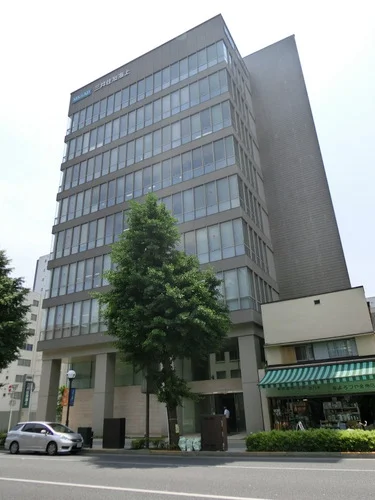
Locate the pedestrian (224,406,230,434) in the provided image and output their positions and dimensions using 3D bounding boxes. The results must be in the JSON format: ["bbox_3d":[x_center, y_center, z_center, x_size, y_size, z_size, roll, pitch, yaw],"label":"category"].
[{"bbox_3d":[2.637,11.090,23.618,0.450,1.680,0.480,-11,-25,20],"label":"pedestrian"}]

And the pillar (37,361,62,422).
[{"bbox_3d":[-11.609,12.254,30.197,1.040,5.858,1.040,-14,-26,25],"label":"pillar"}]

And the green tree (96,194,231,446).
[{"bbox_3d":[-1.508,3.096,21.040,7.500,14.900,7.500,-14,-26,25],"label":"green tree"}]

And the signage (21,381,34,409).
[{"bbox_3d":[-13.567,12.123,30.380,0.250,2.100,0.720,-14,-26,25],"label":"signage"}]

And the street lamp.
[{"bbox_3d":[-7.168,9.409,21.675,0.450,4.220,0.450,-14,-26,25],"label":"street lamp"}]

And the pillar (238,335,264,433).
[{"bbox_3d":[4.118,8.440,22.630,1.040,5.858,1.040,-14,-26,25],"label":"pillar"}]

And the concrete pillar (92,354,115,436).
[{"bbox_3d":[-6.394,10.989,27.687,1.040,5.858,1.040,-14,-26,25],"label":"concrete pillar"}]

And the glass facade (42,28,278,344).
[{"bbox_3d":[-2.865,-4.442,35.877,19.400,25.600,8.100,-14,-26,25],"label":"glass facade"}]

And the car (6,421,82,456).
[{"bbox_3d":[-7.772,10.157,19.570,4.410,1.540,1.700,-12,-25,21],"label":"car"}]

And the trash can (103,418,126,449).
[{"bbox_3d":[-3.969,9.901,19.576,1.120,1.450,0.430,-14,-26,25],"label":"trash can"}]

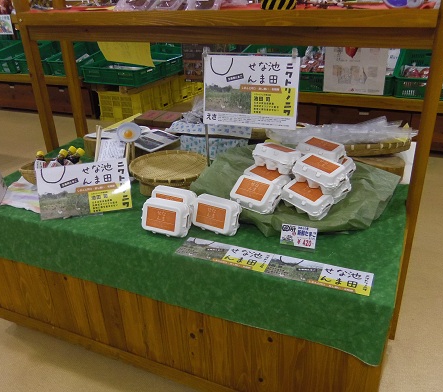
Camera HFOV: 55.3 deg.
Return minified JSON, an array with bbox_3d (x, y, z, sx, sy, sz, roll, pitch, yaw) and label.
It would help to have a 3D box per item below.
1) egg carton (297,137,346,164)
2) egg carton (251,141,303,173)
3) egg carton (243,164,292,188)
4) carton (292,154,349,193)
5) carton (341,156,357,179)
[{"bbox_3d":[0.338,-0.146,1.436,0.152,0.068,0.105,24,40,33],"label":"egg carton"},{"bbox_3d":[0.193,-0.130,1.450,0.152,0.068,0.105,22,26,37],"label":"egg carton"},{"bbox_3d":[0.152,-0.051,1.456,0.105,0.068,0.152,-30,42,-34],"label":"egg carton"},{"bbox_3d":[0.305,-0.070,1.311,0.152,0.068,0.105,29,46,35],"label":"carton"},{"bbox_3d":[0.384,-0.101,1.491,0.152,0.068,0.105,19,37,31],"label":"carton"}]

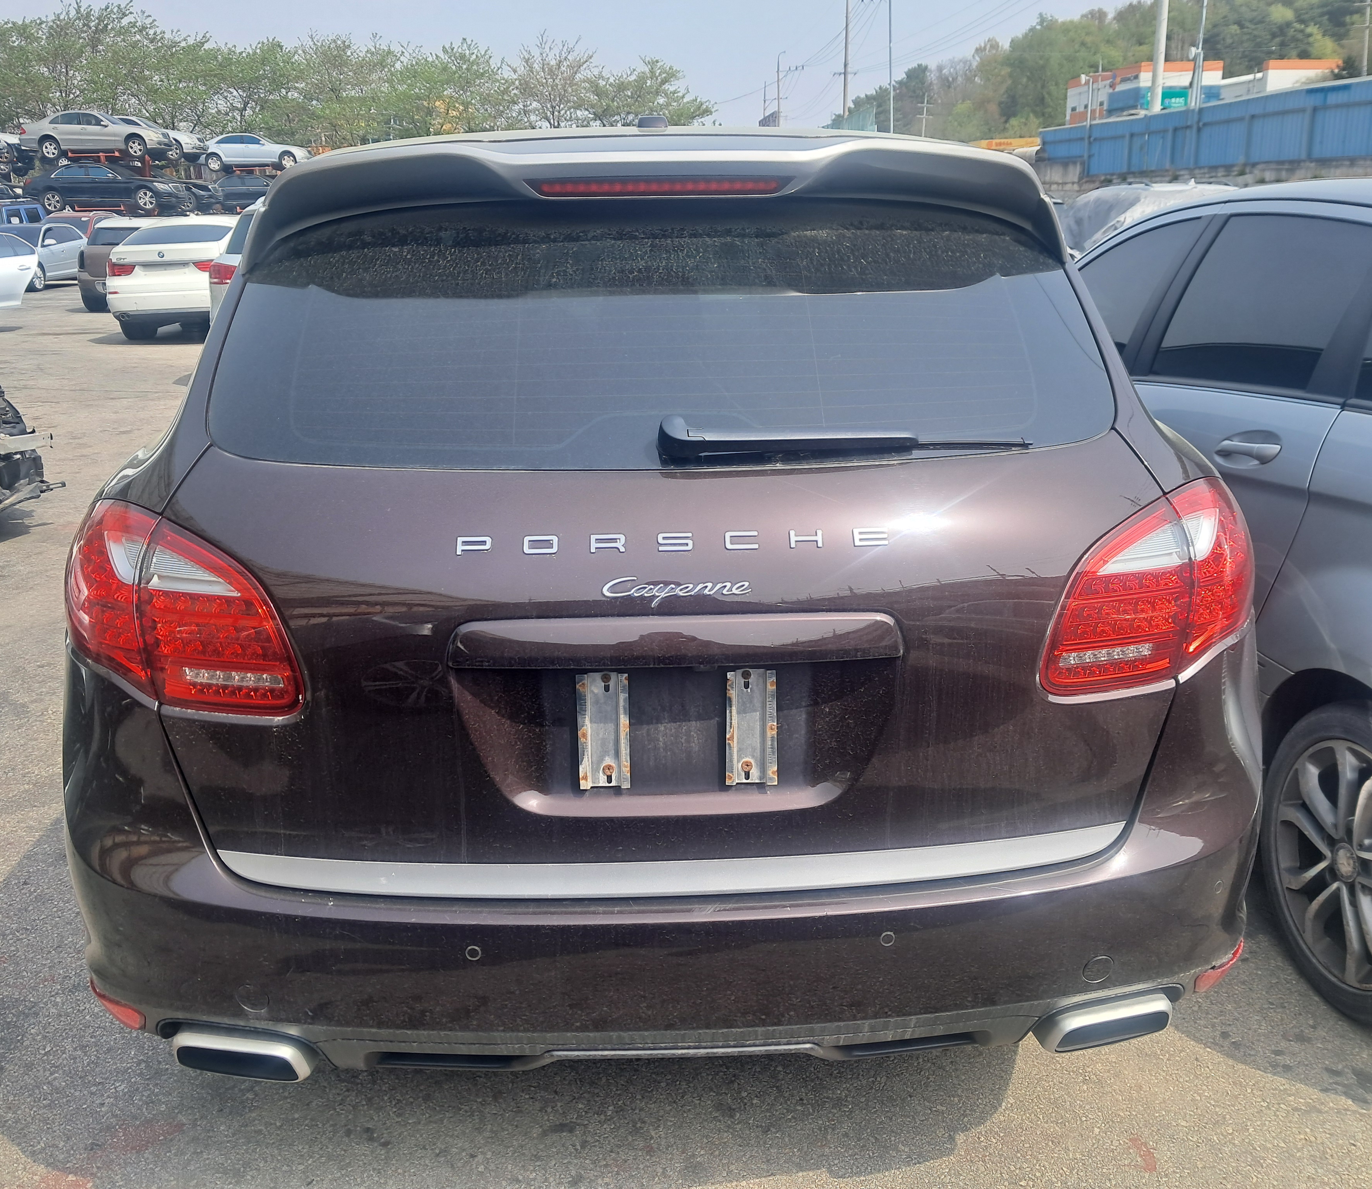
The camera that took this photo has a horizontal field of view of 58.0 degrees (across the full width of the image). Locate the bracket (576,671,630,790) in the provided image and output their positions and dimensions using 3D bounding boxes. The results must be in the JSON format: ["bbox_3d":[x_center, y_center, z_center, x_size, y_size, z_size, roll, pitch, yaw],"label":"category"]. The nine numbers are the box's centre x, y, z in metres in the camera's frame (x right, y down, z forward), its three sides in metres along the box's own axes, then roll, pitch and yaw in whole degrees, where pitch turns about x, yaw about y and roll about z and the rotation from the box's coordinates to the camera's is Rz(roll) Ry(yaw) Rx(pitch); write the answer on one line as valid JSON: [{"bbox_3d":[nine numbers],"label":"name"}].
[{"bbox_3d":[-0.107,0.178,1.601,0.066,0.153,0.015,-1,7,-3],"label":"bracket"}]

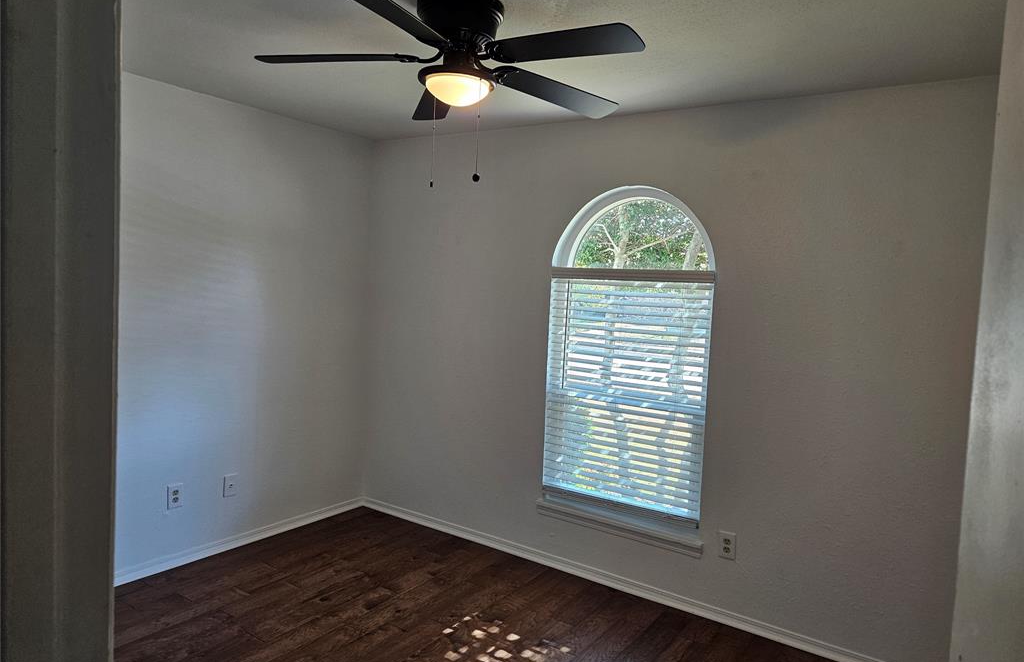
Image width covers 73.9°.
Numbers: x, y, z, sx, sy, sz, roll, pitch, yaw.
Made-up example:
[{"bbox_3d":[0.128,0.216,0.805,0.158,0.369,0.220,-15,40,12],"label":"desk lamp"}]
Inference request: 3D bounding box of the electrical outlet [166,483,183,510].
[{"bbox_3d":[-1.731,0.852,3.497,0.010,0.123,0.078,6,6,34],"label":"electrical outlet"}]

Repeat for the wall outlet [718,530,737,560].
[{"bbox_3d":[1.021,1.018,3.224,0.078,0.123,0.010,6,6,34],"label":"wall outlet"}]

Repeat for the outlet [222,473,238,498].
[{"bbox_3d":[-1.552,0.856,3.761,0.010,0.120,0.078,6,6,34],"label":"outlet"}]

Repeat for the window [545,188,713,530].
[{"bbox_3d":[0.595,0.109,3.525,0.893,1.685,0.100,6,6,34],"label":"window"}]

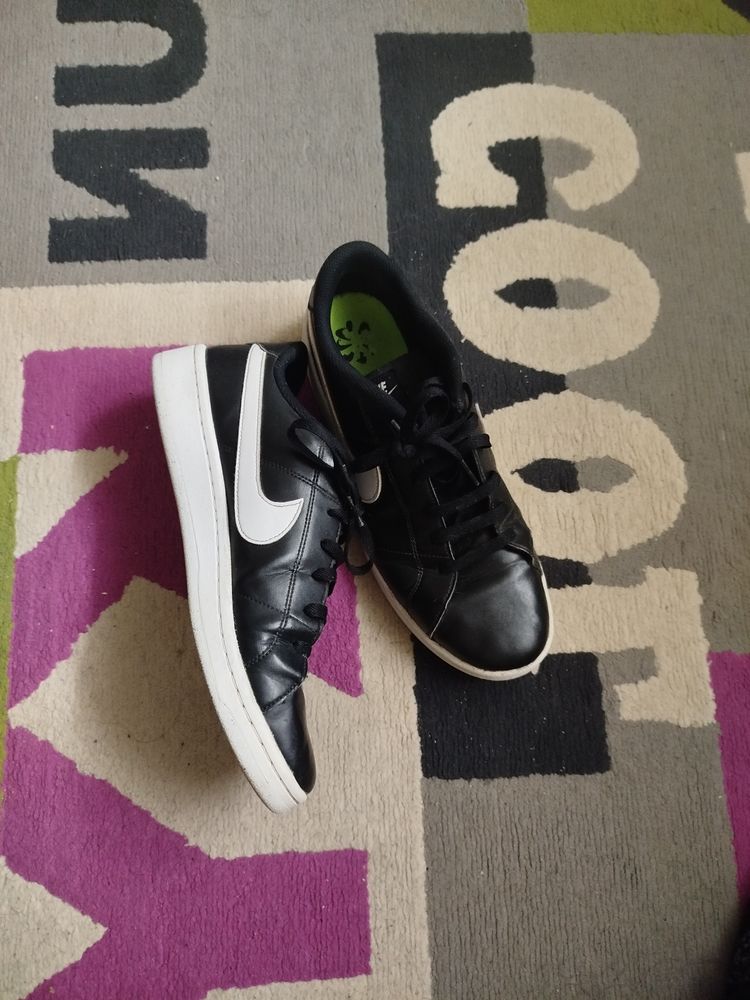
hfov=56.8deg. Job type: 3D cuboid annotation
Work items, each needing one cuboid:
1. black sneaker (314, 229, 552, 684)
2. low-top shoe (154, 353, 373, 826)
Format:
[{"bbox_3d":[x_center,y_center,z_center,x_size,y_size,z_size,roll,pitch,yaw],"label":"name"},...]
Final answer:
[{"bbox_3d":[0.037,-0.022,0.441,0.106,0.110,0.295,-21,81,-7],"label":"black sneaker"},{"bbox_3d":[-0.058,0.030,0.426,0.108,0.108,0.294,-14,77,-8],"label":"low-top shoe"}]

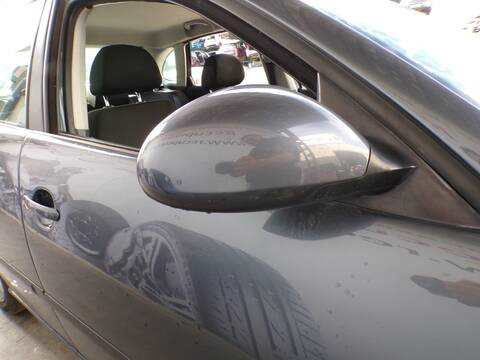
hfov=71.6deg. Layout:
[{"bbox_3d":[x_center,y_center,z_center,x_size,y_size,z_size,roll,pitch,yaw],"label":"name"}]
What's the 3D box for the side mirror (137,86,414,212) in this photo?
[{"bbox_3d":[0.046,-0.036,0.355,0.285,0.130,0.140,-10,19,-19],"label":"side mirror"}]

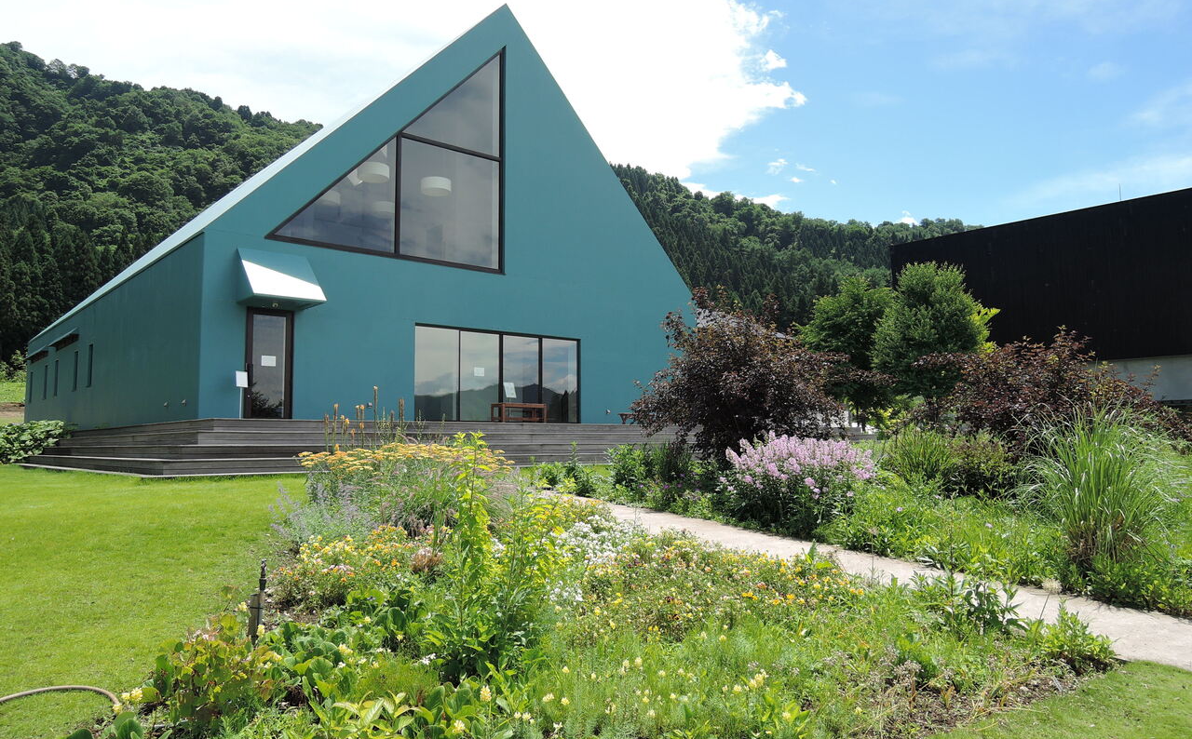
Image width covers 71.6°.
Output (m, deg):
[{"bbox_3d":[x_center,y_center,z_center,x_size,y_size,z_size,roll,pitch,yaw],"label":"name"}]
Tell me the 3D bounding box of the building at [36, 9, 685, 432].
[{"bbox_3d":[-10.097,-3.438,31.133,15.628,11.886,22.874,4,-7,-42],"label":"building"}]

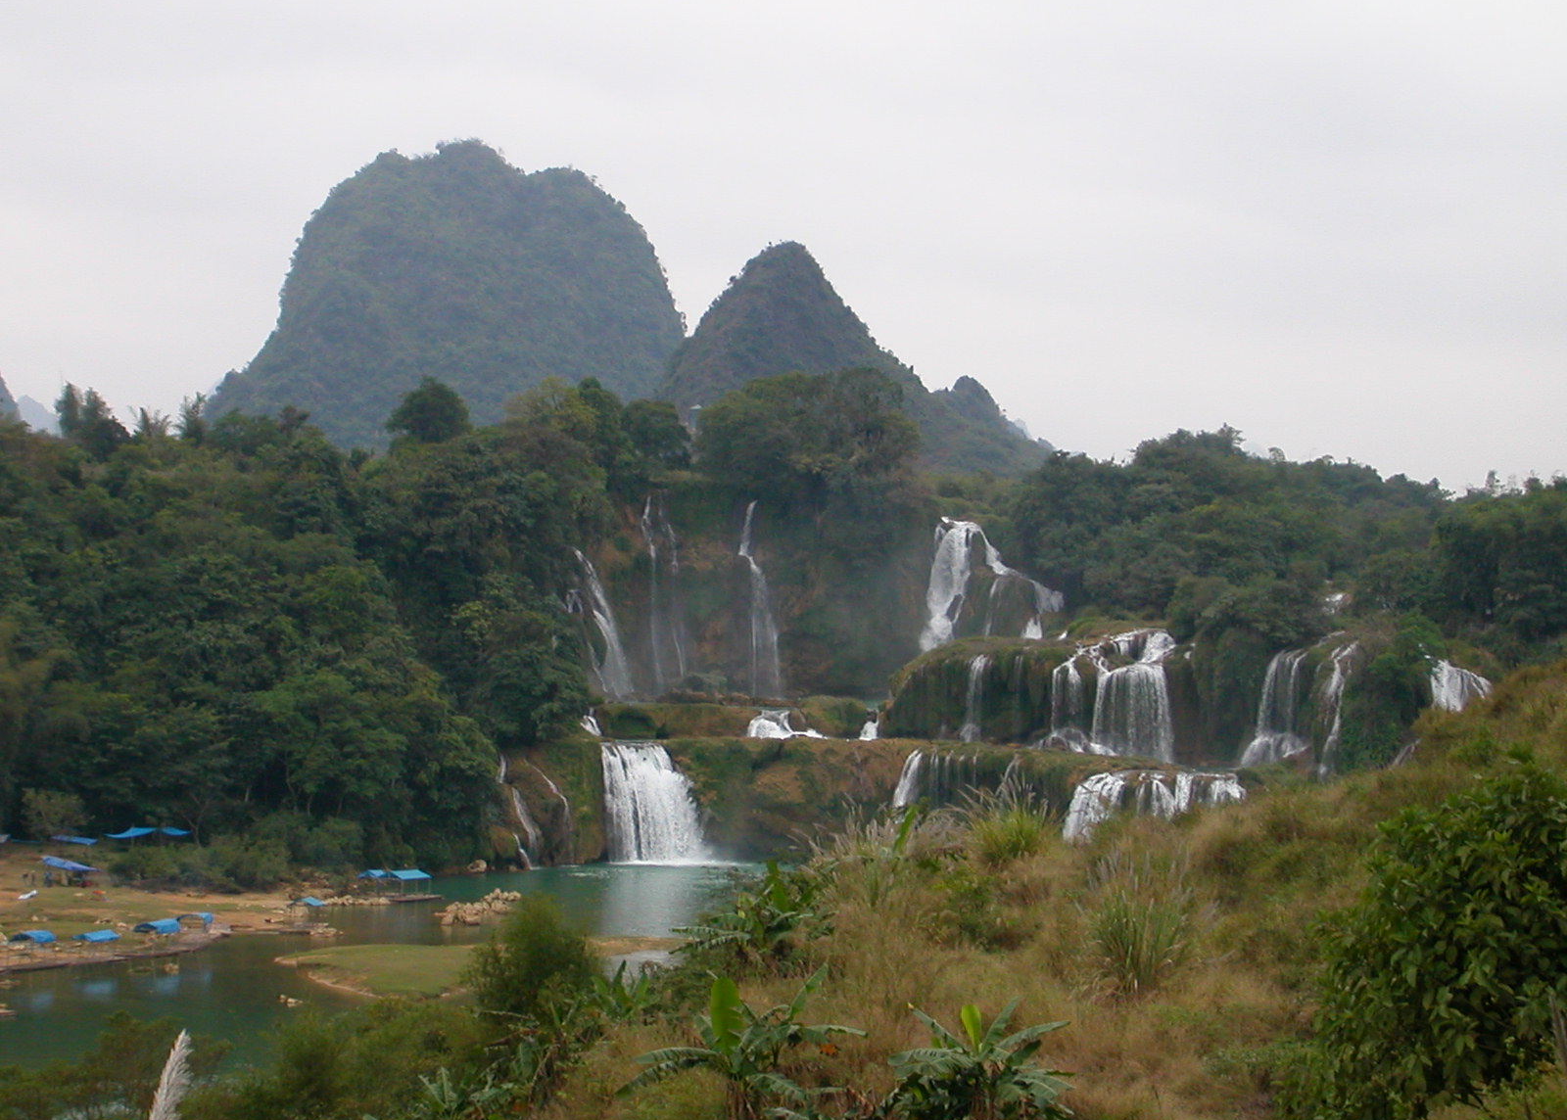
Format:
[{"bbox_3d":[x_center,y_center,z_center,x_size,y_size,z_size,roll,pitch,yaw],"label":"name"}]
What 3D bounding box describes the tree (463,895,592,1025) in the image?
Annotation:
[{"bbox_3d":[-5.598,8.897,98.000,2.890,3.110,2.800,0,1,0],"label":"tree"}]

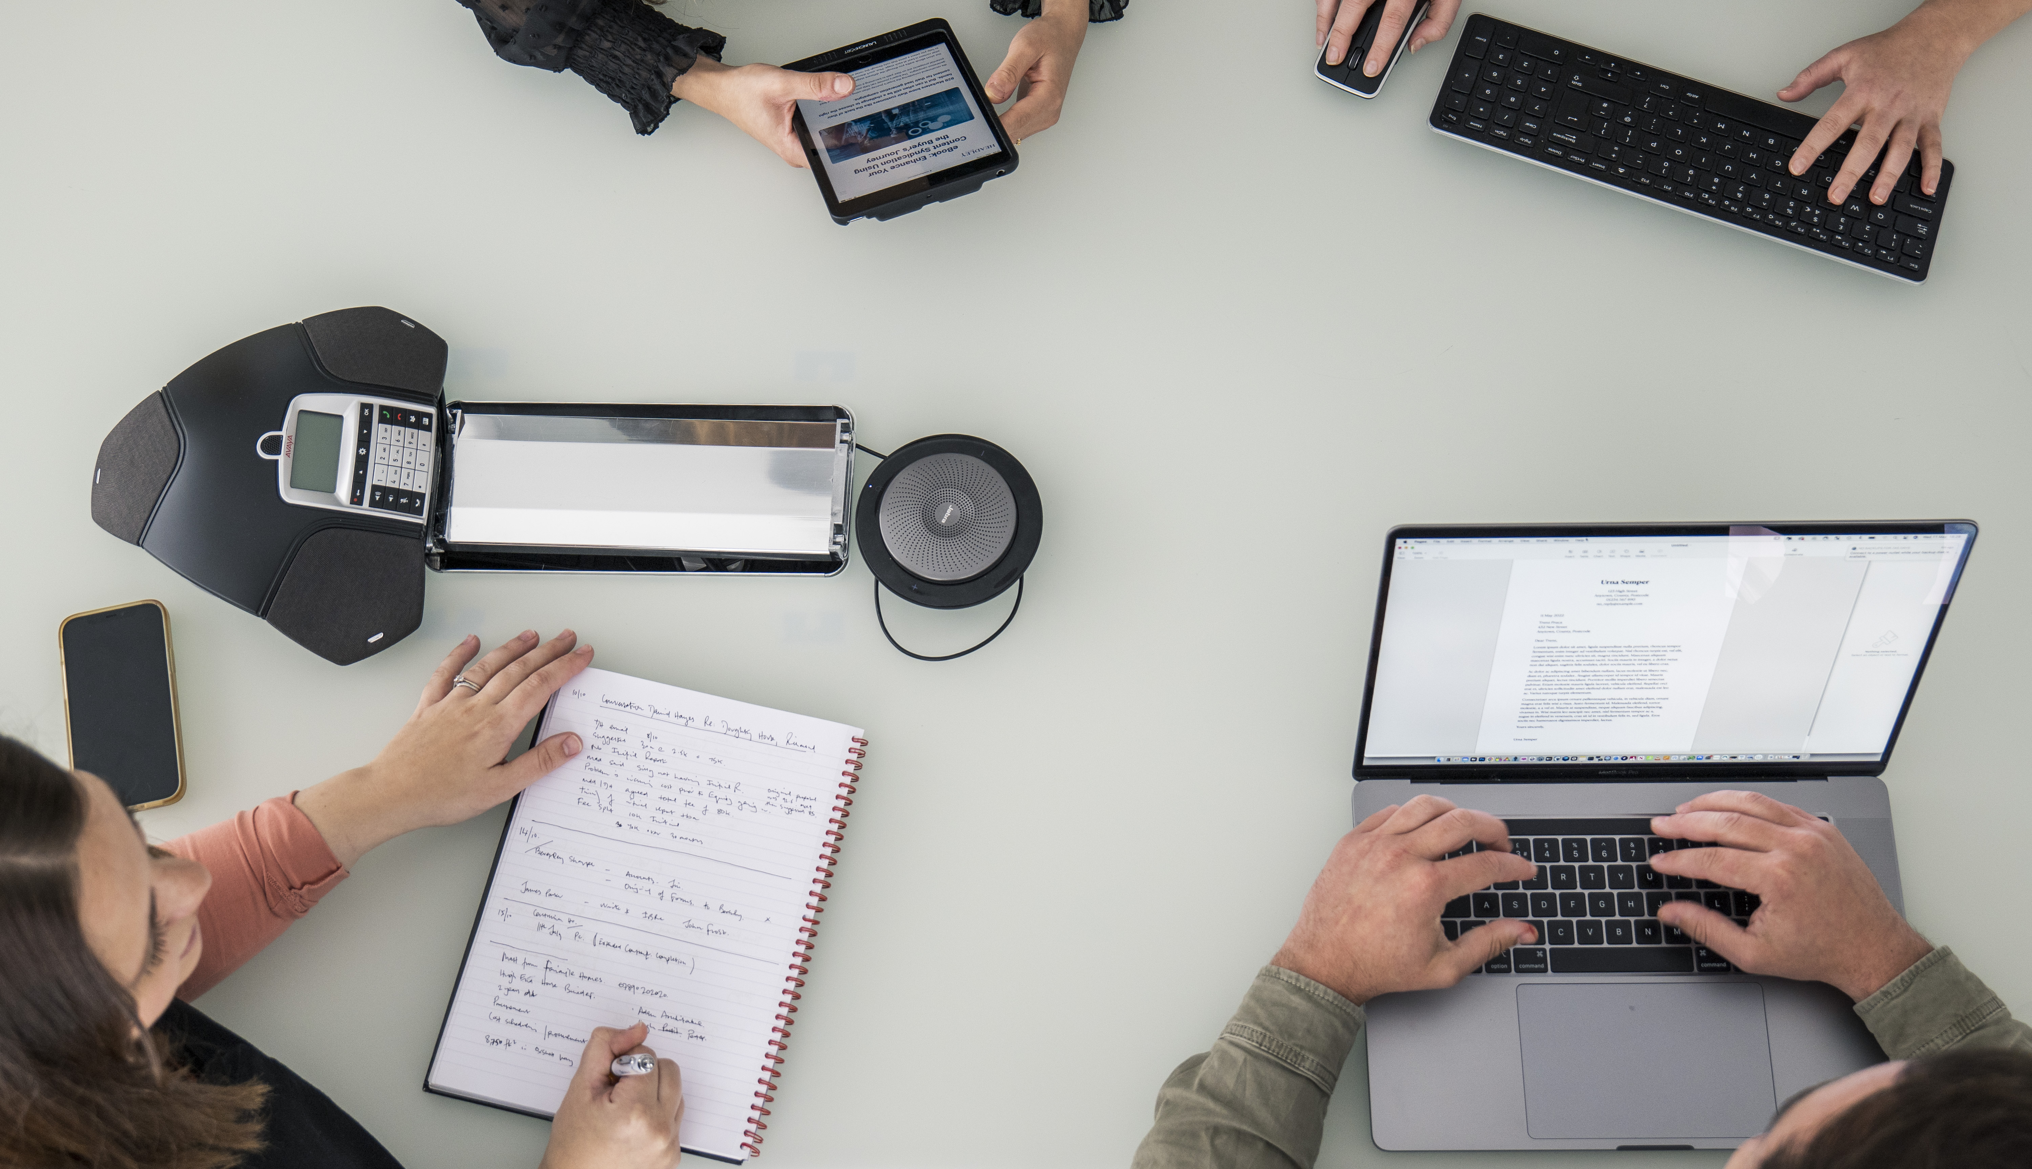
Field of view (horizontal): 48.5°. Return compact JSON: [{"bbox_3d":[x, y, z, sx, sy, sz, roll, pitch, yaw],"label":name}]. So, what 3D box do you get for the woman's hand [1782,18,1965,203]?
[{"bbox_3d":[0.634,-0.352,1.659,0.134,0.058,0.155,30,72,10],"label":"woman's hand"}]

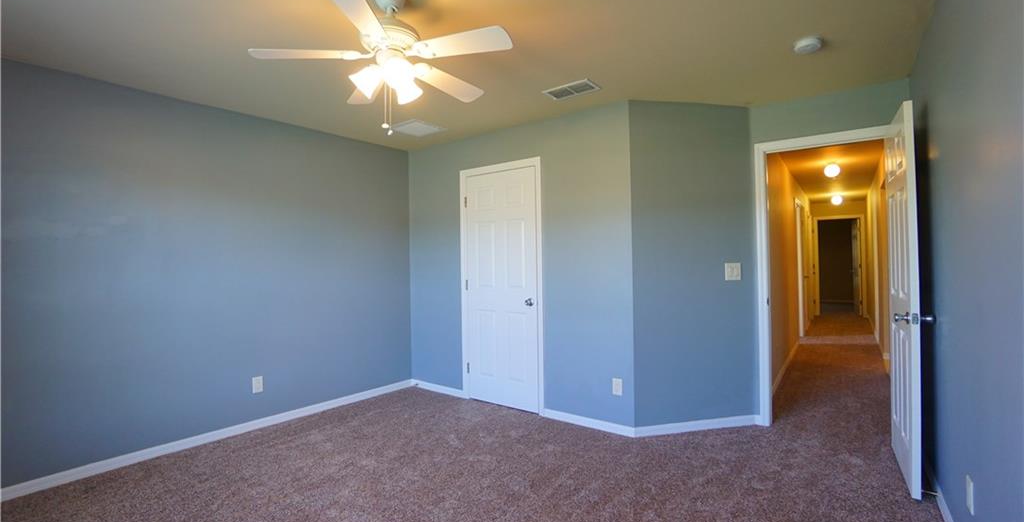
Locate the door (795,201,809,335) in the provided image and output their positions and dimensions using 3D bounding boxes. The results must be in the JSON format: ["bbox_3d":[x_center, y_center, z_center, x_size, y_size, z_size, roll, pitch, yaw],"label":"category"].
[{"bbox_3d":[4.691,0.138,6.923,0.045,2.030,0.760,-1,-1,38],"label":"door"}]

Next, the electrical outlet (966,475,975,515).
[{"bbox_3d":[1.715,0.874,1.597,0.008,0.117,0.072,-1,-1,38],"label":"electrical outlet"}]

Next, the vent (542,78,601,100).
[{"bbox_3d":[0.400,-1.155,2.914,0.350,0.020,0.190,-1,-1,38],"label":"vent"}]

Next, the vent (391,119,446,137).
[{"bbox_3d":[-0.808,-1.130,3.686,0.350,0.020,0.340,-1,-1,38],"label":"vent"}]

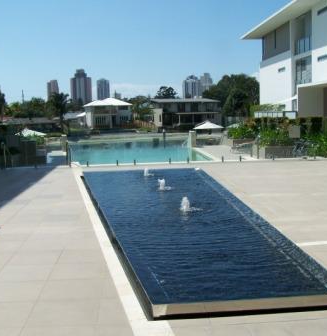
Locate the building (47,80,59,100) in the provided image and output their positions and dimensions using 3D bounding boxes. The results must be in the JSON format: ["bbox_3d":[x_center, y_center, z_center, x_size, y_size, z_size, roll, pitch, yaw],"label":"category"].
[{"bbox_3d":[-243.840,-149.485,1089.839,22.000,87.359,22.000,-3,6,-20],"label":"building"}]

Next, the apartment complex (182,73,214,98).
[{"bbox_3d":[59.447,-124.259,841.732,50.000,76.030,32.000,-1,6,4],"label":"apartment complex"}]

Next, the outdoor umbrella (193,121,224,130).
[{"bbox_3d":[4.259,-3.007,45.948,2.900,2.805,2.900,-1,6,-4],"label":"outdoor umbrella"}]

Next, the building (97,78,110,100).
[{"bbox_3d":[-131.119,-152.037,1089.784,26.000,88.410,25.000,-2,6,-5],"label":"building"}]

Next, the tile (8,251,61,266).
[{"bbox_3d":[-1.575,1.126,6.040,0.590,0.040,0.590,-2,6,-4],"label":"tile"}]

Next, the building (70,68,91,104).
[{"bbox_3d":[-142.059,-125.119,841.123,35.000,87.530,30.000,-3,6,-14],"label":"building"}]

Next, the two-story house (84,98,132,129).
[{"bbox_3d":[-13.493,-13.235,120.241,11.200,7.110,9.500,-3,6,-15],"label":"two-story house"}]

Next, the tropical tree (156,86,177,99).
[{"bbox_3d":[0.538,-18.756,148.853,6.800,11.760,6.500,-1,6,0],"label":"tropical tree"}]

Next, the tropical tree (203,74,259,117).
[{"bbox_3d":[16.223,-15.816,117.015,13.000,12.508,12.000,-1,6,0],"label":"tropical tree"}]

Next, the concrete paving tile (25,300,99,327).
[{"bbox_3d":[-0.871,1.291,4.329,0.590,0.040,0.590,-2,6,-4],"label":"concrete paving tile"}]

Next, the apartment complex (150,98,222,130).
[{"bbox_3d":[5.031,-12.326,111.331,15.300,6.572,10.000,-1,6,-4],"label":"apartment complex"}]

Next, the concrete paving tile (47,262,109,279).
[{"bbox_3d":[-0.872,1.077,5.055,0.542,0.040,0.542,-1,6,-4],"label":"concrete paving tile"}]

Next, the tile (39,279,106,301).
[{"bbox_3d":[-0.909,1.230,4.912,0.590,0.040,0.590,-2,6,-4],"label":"tile"}]

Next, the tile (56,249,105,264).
[{"bbox_3d":[-0.907,1.020,5.593,0.542,0.040,0.542,-1,6,-4],"label":"tile"}]

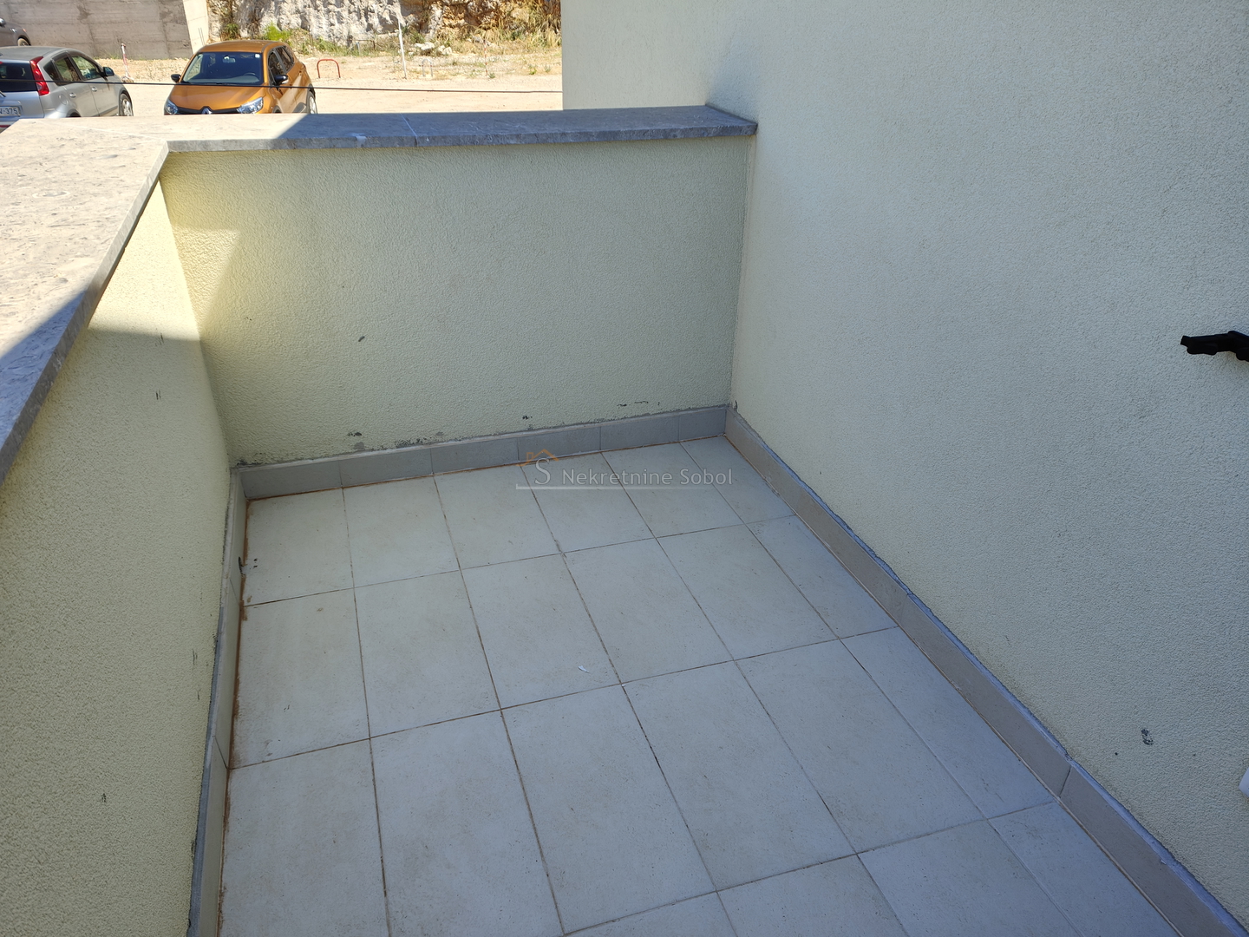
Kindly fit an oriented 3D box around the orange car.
[{"bbox_3d":[-6.955,-6.864,16.467,1.790,1.560,4.120,-1,30,-5],"label":"orange car"}]

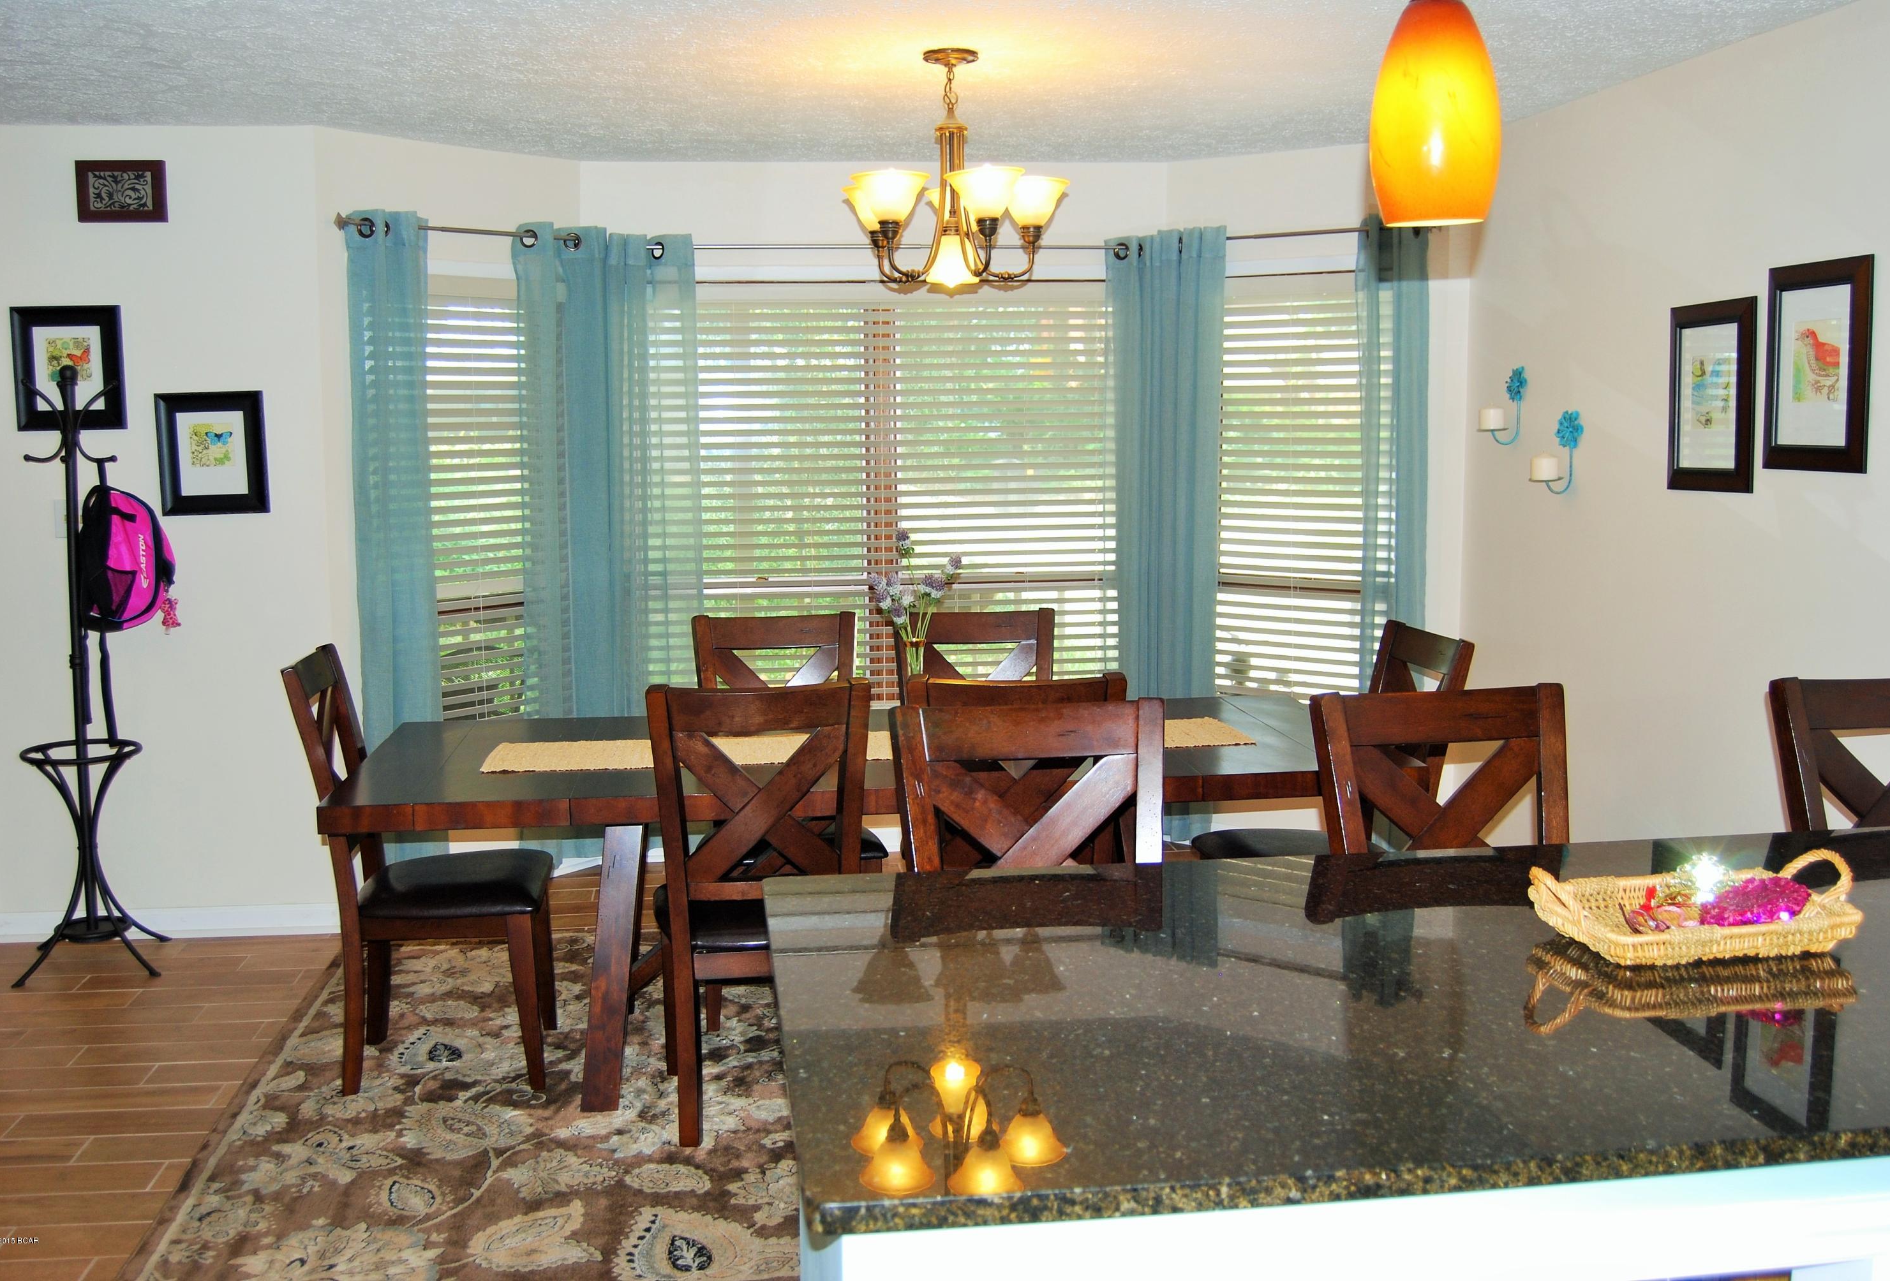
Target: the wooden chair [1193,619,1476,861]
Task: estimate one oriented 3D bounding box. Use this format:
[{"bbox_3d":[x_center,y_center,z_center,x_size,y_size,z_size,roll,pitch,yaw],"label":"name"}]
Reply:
[{"bbox_3d":[0.962,0.494,4.531,0.580,1.015,0.480,-1,7,-7],"label":"wooden chair"}]

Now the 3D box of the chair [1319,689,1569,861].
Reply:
[{"bbox_3d":[0.887,0.662,2.832,0.460,1.110,0.550,-2,7,-10],"label":"chair"}]

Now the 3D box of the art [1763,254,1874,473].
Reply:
[{"bbox_3d":[1.899,-0.596,3.827,0.025,0.453,0.365,-1,7,-8],"label":"art"}]

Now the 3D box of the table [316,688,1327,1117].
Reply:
[{"bbox_3d":[-0.171,0.638,4.476,2.490,0.762,1.016,-1,7,-7],"label":"table"}]

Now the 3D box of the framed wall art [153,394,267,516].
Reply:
[{"bbox_3d":[-2.190,-0.559,5.259,0.309,0.363,0.025,-1,7,-8],"label":"framed wall art"}]

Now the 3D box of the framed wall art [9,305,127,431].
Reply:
[{"bbox_3d":[-2.578,-0.801,5.176,0.307,0.361,0.025,-1,7,-8],"label":"framed wall art"}]

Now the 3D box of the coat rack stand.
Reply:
[{"bbox_3d":[-2.514,0.085,5.090,0.410,1.740,0.410,-3,8,-17],"label":"coat rack stand"}]

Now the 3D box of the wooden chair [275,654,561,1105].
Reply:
[{"bbox_3d":[-1.255,0.539,4.326,0.570,1.015,0.480,-1,7,-7],"label":"wooden chair"}]

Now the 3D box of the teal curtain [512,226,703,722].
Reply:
[{"bbox_3d":[-1.133,-0.302,5.929,0.600,2.120,0.190,-4,8,-24],"label":"teal curtain"}]

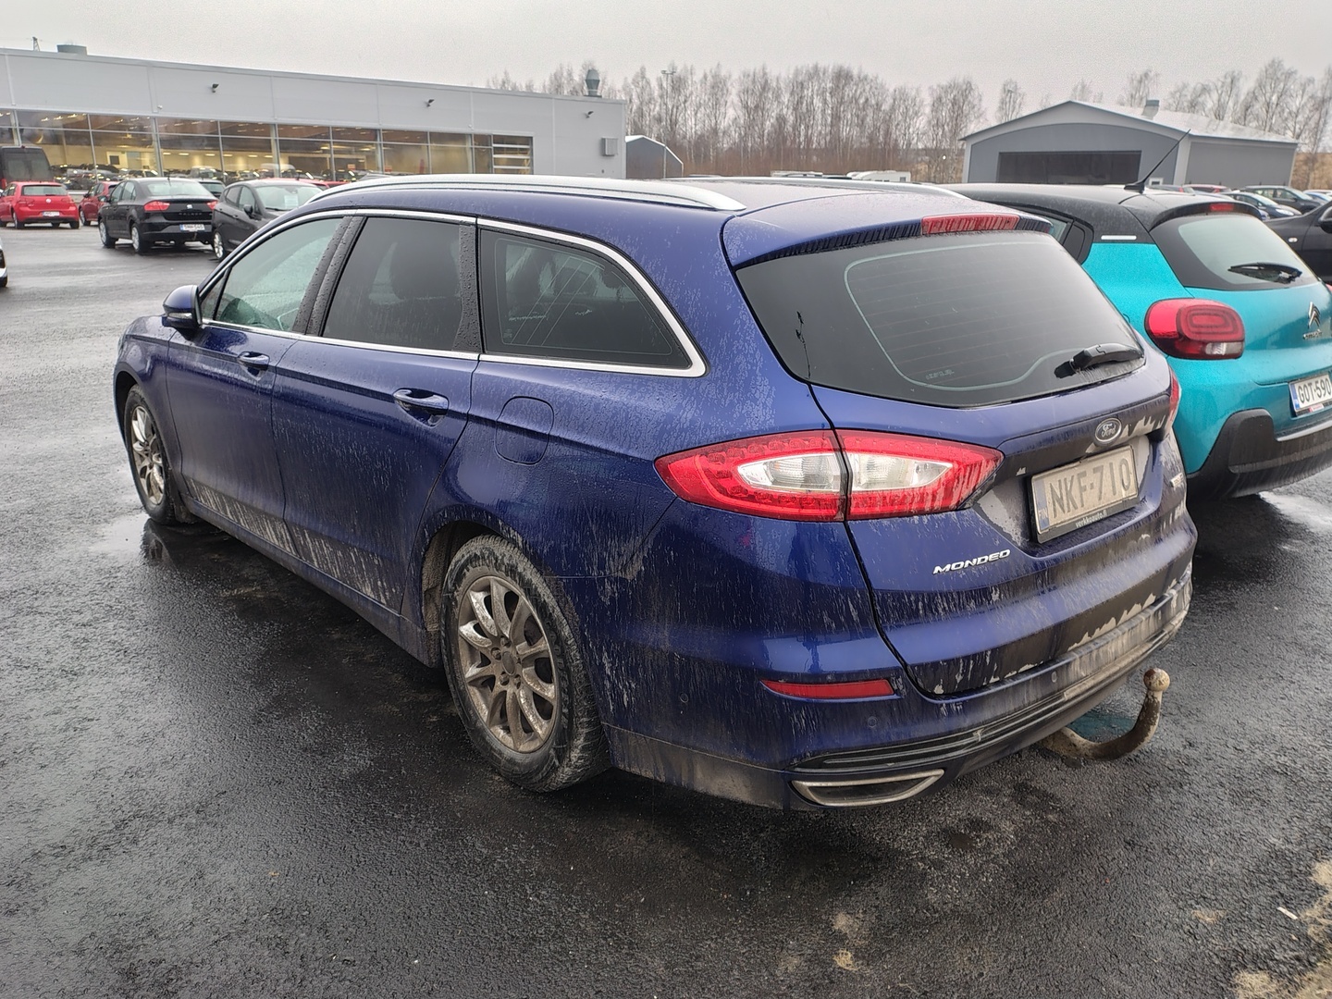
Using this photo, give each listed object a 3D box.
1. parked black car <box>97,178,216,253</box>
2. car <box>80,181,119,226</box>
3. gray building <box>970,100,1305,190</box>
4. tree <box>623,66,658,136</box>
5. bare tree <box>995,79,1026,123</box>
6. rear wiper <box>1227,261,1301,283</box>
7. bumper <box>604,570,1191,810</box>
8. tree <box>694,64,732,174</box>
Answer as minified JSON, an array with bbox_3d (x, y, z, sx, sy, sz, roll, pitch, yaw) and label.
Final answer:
[{"bbox_3d":[-10.900,-6.100,20.750,1.710,1.460,4.480,-15,23,-40],"label":"parked black car"},{"bbox_3d":[-18.600,-10.000,32.600,1.730,1.470,4.100,-16,24,-42],"label":"car"},{"bbox_3d":[31.400,-22.900,65.000,18.500,6.600,14.600,-15,23,-40],"label":"gray building"},{"bbox_3d":[-2.596,-38.782,100.000,3.600,12.000,3.600,0,18,0],"label":"tree"},{"bbox_3d":[42.968,-45.087,120.000,3.765,15.513,3.765,0,18,0],"label":"bare tree"},{"bbox_3d":[2.382,-0.905,3.830,0.380,0.090,0.080,-16,-2,-25],"label":"rear wiper"},{"bbox_3d":[0.747,0.246,2.370,1.850,0.480,0.600,-15,23,-39],"label":"bumper"},{"bbox_3d":[5.907,-46.079,120.000,4.933,16.967,4.933,0,18,0],"label":"tree"}]

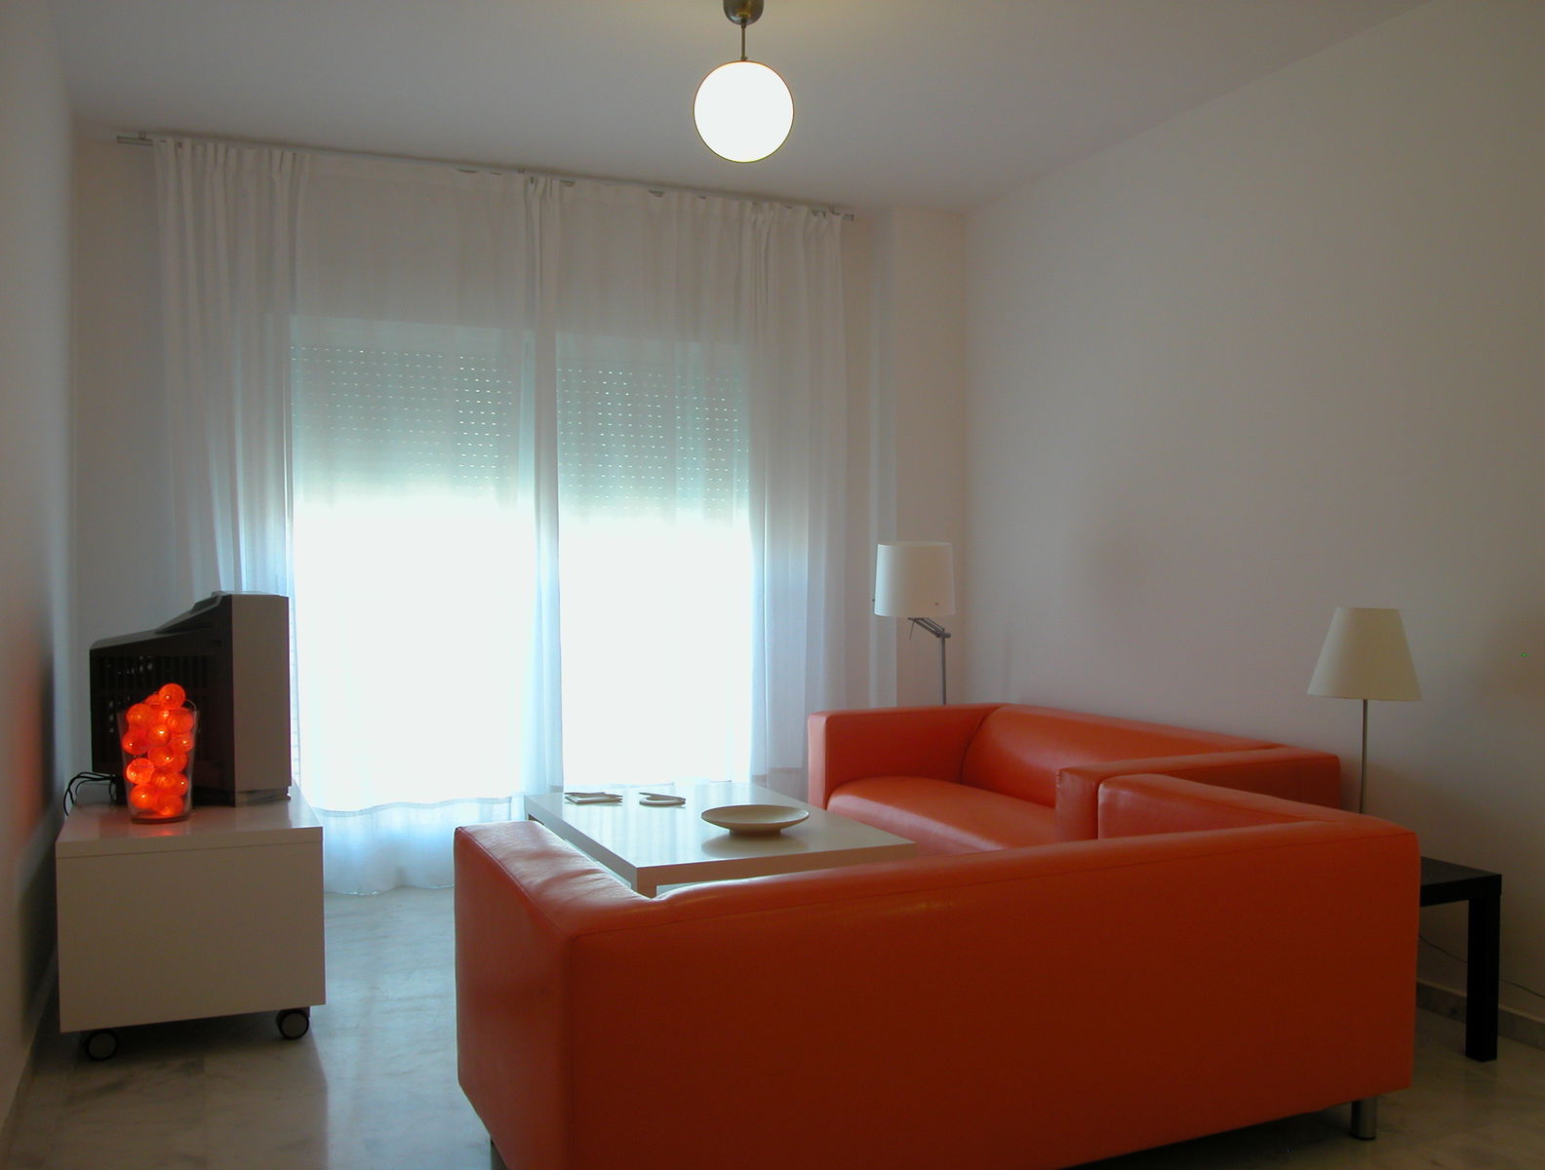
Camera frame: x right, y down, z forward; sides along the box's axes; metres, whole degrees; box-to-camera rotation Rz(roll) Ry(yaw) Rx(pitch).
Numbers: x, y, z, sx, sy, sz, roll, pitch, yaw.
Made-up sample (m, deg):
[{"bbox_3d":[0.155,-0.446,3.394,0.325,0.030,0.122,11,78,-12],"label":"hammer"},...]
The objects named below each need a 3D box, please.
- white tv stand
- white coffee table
[{"bbox_3d":[-1.616,0.872,3.545,0.614,0.550,1.120,0,0,-24],"label":"white tv stand"},{"bbox_3d":[-0.222,0.937,3.874,0.795,0.450,1.190,0,0,-24],"label":"white coffee table"}]

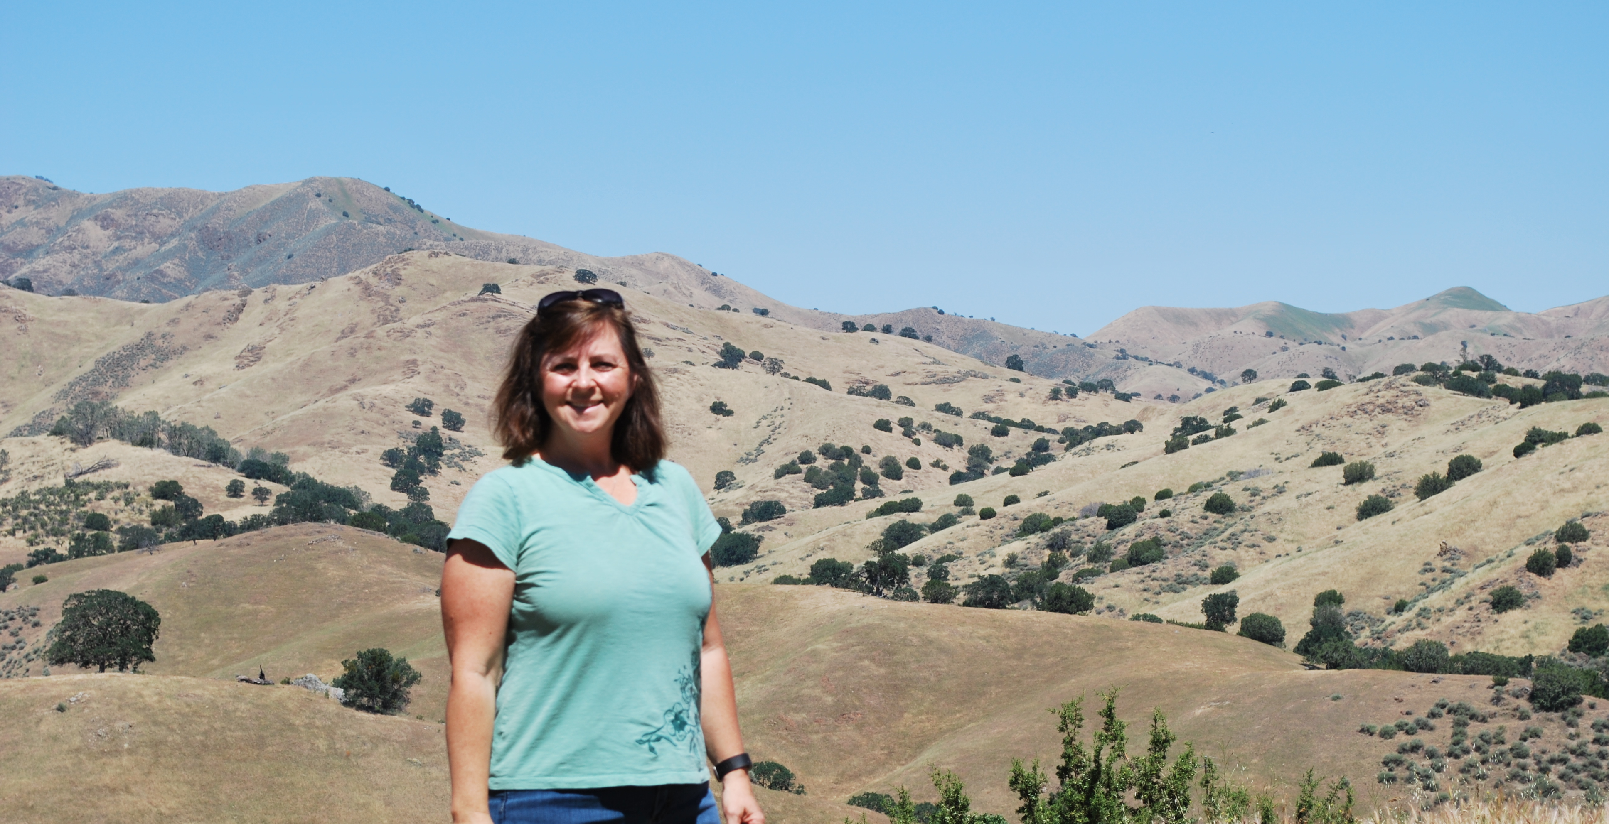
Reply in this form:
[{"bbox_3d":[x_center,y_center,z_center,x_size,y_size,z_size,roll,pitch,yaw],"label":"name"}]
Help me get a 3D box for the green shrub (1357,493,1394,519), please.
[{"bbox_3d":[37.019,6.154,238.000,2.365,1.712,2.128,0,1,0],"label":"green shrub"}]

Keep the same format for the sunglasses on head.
[{"bbox_3d":[-0.351,-0.141,5.799,0.140,0.045,0.130,-1,-35,-3],"label":"sunglasses on head"}]

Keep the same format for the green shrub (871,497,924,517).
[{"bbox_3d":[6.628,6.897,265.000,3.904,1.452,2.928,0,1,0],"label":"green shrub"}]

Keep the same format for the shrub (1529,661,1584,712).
[{"bbox_3d":[49.290,17.920,240.000,3.620,3.450,3.260,0,0,0],"label":"shrub"}]

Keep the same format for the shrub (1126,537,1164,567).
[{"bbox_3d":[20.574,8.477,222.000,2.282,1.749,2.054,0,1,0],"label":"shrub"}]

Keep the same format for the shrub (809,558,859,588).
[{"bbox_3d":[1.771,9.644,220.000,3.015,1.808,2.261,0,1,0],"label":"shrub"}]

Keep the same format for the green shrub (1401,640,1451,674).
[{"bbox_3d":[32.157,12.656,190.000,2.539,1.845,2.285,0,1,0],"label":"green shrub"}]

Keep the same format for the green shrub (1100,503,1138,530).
[{"bbox_3d":[36.050,11.940,420.000,4.320,3.160,3.890,0,0,0],"label":"green shrub"}]

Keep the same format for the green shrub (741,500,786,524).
[{"bbox_3d":[-5.570,13.610,500.000,6.170,3.250,5.550,0,0,0],"label":"green shrub"}]

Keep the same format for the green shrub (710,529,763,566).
[{"bbox_3d":[-8.030,15.980,430.000,6.190,4.270,5.570,0,0,0],"label":"green shrub"}]

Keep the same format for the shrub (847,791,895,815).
[{"bbox_3d":[4.030,23.640,220.000,2.860,1.790,2.580,0,0,0],"label":"shrub"}]

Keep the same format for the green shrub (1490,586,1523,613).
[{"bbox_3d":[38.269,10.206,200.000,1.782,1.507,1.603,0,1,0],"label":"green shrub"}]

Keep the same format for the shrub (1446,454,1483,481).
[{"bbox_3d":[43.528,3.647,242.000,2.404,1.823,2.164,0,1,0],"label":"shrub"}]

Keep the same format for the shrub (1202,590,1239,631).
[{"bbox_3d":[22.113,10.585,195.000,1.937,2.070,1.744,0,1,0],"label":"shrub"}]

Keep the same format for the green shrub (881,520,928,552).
[{"bbox_3d":[11.710,14.580,430.000,5.600,3.830,5.040,0,0,0],"label":"green shrub"}]

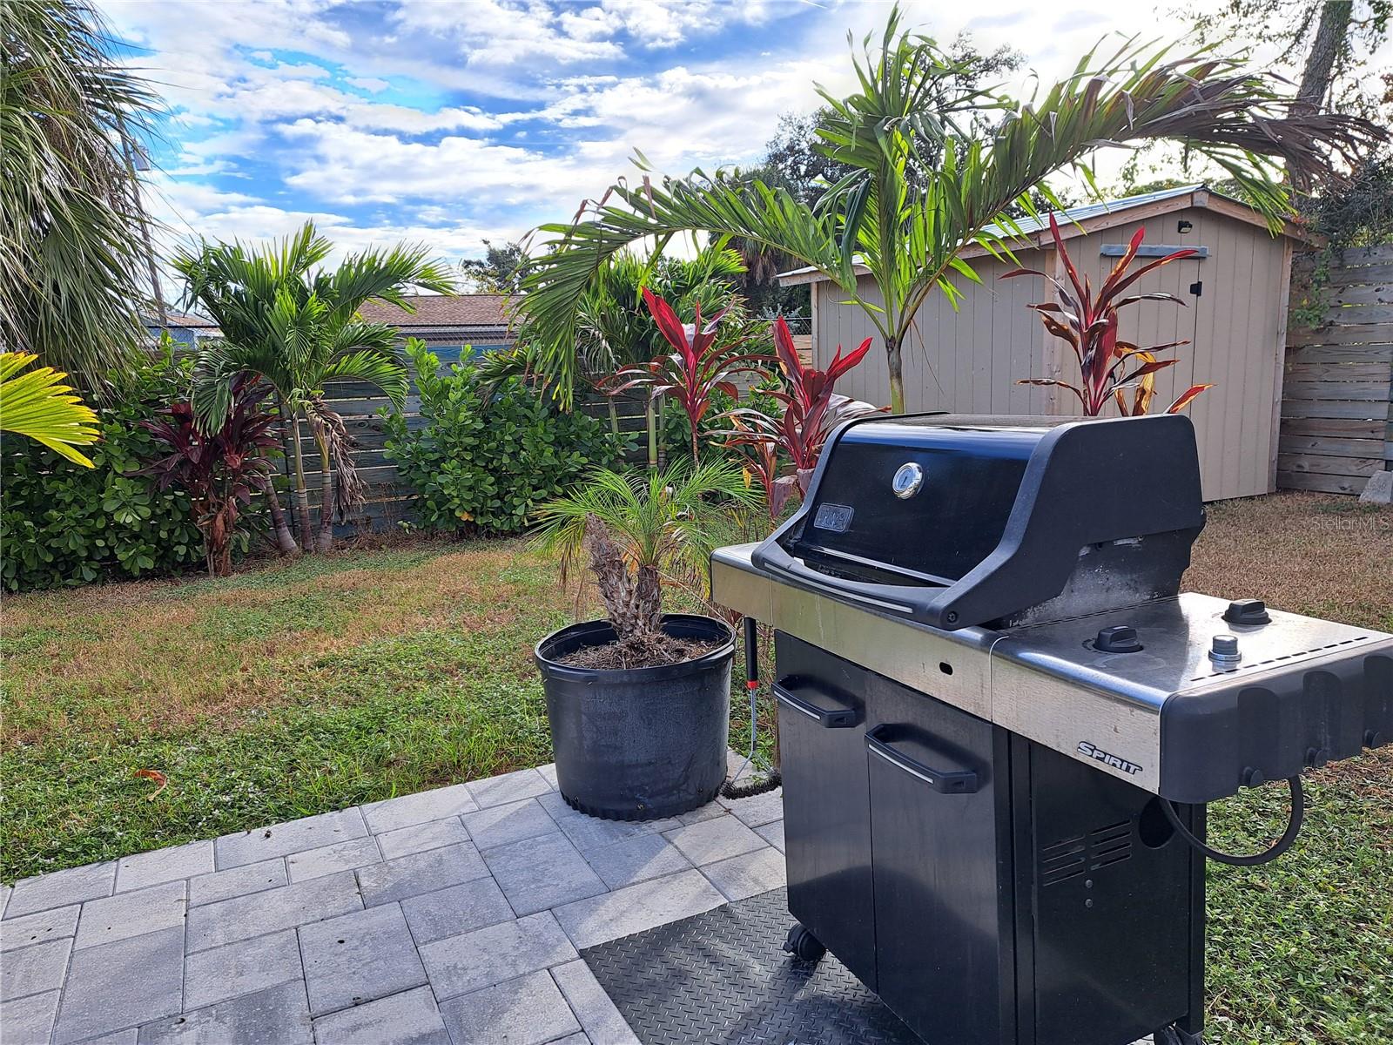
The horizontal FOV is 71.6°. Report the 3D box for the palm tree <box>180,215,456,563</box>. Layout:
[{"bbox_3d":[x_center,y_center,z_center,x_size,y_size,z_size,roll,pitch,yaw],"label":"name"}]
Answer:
[{"bbox_3d":[-2.855,-1.022,7.228,2.050,2.480,1.900,-6,10,-21],"label":"palm tree"}]

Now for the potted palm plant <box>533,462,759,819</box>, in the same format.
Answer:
[{"bbox_3d":[-0.167,0.308,2.900,0.670,0.981,0.660,-2,10,-4],"label":"potted palm plant"}]

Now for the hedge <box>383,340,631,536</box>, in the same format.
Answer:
[{"bbox_3d":[-1.646,-0.696,8.186,1.750,1.620,1.150,-7,11,-26],"label":"hedge"}]

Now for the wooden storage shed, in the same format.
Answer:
[{"bbox_3d":[2.913,-1.498,8.620,2.960,2.370,3.360,-6,11,-25],"label":"wooden storage shed"}]

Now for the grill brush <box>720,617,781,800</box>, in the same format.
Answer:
[{"bbox_3d":[0.119,0.399,2.184,0.150,0.448,0.050,-7,11,-26],"label":"grill brush"}]

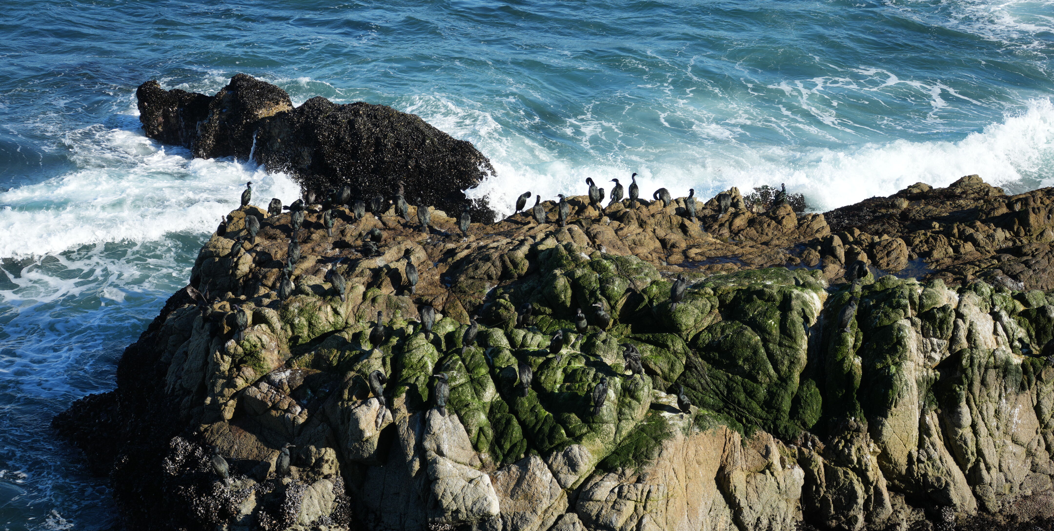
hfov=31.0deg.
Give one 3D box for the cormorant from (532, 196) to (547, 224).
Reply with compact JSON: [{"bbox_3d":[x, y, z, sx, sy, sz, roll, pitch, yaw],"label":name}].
[{"bbox_3d":[0.225,-1.014,34.700,0.200,0.520,0.340,-5,20,-14],"label":"cormorant"}]

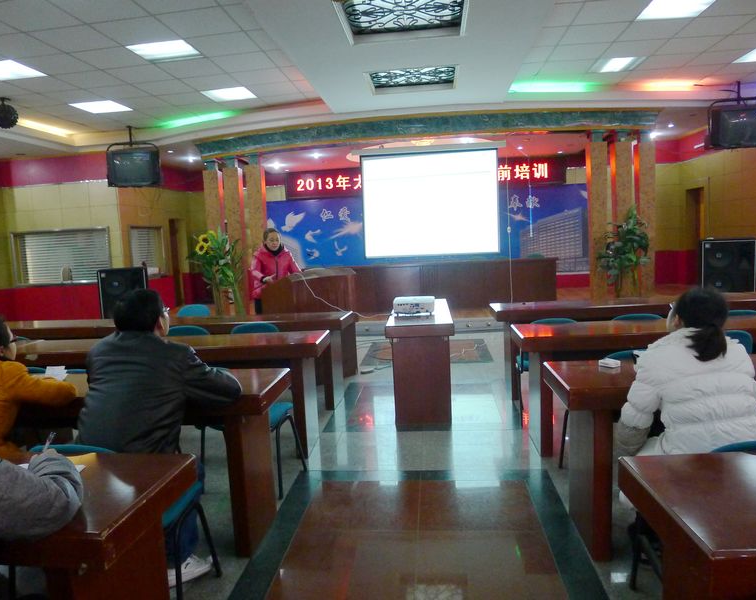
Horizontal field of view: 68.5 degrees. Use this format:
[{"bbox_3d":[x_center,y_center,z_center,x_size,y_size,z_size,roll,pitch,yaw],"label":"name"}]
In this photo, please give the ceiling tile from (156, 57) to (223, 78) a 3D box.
[{"bbox_3d":[-2.064,-2.582,6.178,0.600,0.020,0.600,-2,6,6],"label":"ceiling tile"}]

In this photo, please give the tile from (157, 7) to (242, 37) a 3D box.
[{"bbox_3d":[-1.570,-2.464,4.931,0.600,0.020,0.600,-2,7,6],"label":"tile"}]

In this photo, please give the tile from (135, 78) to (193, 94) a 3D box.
[{"bbox_3d":[-2.611,-2.621,6.845,0.600,0.020,0.600,-2,6,6],"label":"tile"}]

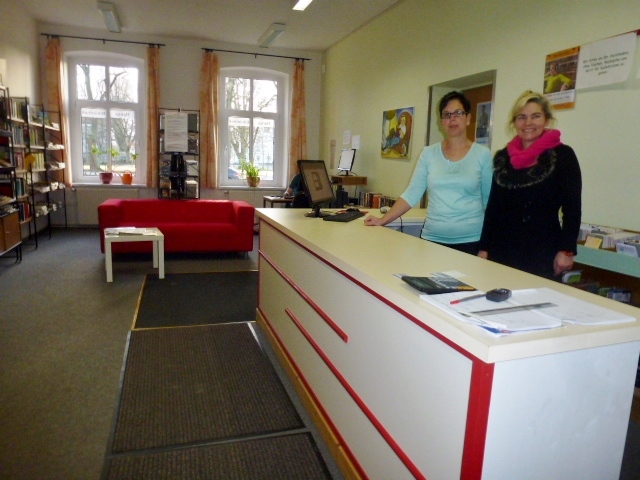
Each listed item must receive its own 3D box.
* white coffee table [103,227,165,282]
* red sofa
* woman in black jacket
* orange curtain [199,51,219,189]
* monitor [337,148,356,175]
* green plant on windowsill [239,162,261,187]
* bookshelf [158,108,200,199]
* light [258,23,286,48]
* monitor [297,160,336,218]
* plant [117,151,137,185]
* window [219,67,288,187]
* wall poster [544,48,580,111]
[{"bbox_3d":[-1.970,0.152,4.786,0.550,0.450,0.550,-1,11,-19],"label":"white coffee table"},{"bbox_3d":[-1.868,-0.154,5.946,1.800,0.660,0.880,-1,11,-19],"label":"red sofa"},{"bbox_3d":[1.043,0.096,2.281,0.470,1.650,0.320,7,11,23],"label":"woman in black jacket"},{"bbox_3d":[-1.941,-2.078,7.782,0.333,2.357,0.120,-1,11,-19],"label":"orange curtain"},{"bbox_3d":[0.398,-1.119,6.421,0.200,0.385,0.400,-3,11,-29],"label":"monitor"},{"bbox_3d":[-1.287,-1.217,8.255,0.420,0.479,0.360,-1,11,-19],"label":"green plant on windowsill"},{"bbox_3d":[-2.413,-1.184,7.648,0.677,2.059,0.300,-1,11,-19],"label":"bookshelf"},{"bbox_3d":[-0.822,-3.394,7.404,0.200,0.120,1.170,-1,11,-19],"label":"light"},{"bbox_3d":[-0.015,-0.378,3.308,0.200,0.400,0.410,6,11,23],"label":"monitor"},{"bbox_3d":[-3.290,-1.225,7.585,0.315,0.566,0.280,-1,11,-19],"label":"plant"},{"bbox_3d":[-1.193,-2.041,8.154,1.283,2.142,0.200,-1,11,-19],"label":"window"},{"bbox_3d":[1.814,-1.196,3.345,0.010,0.425,0.300,-1,11,-19],"label":"wall poster"}]

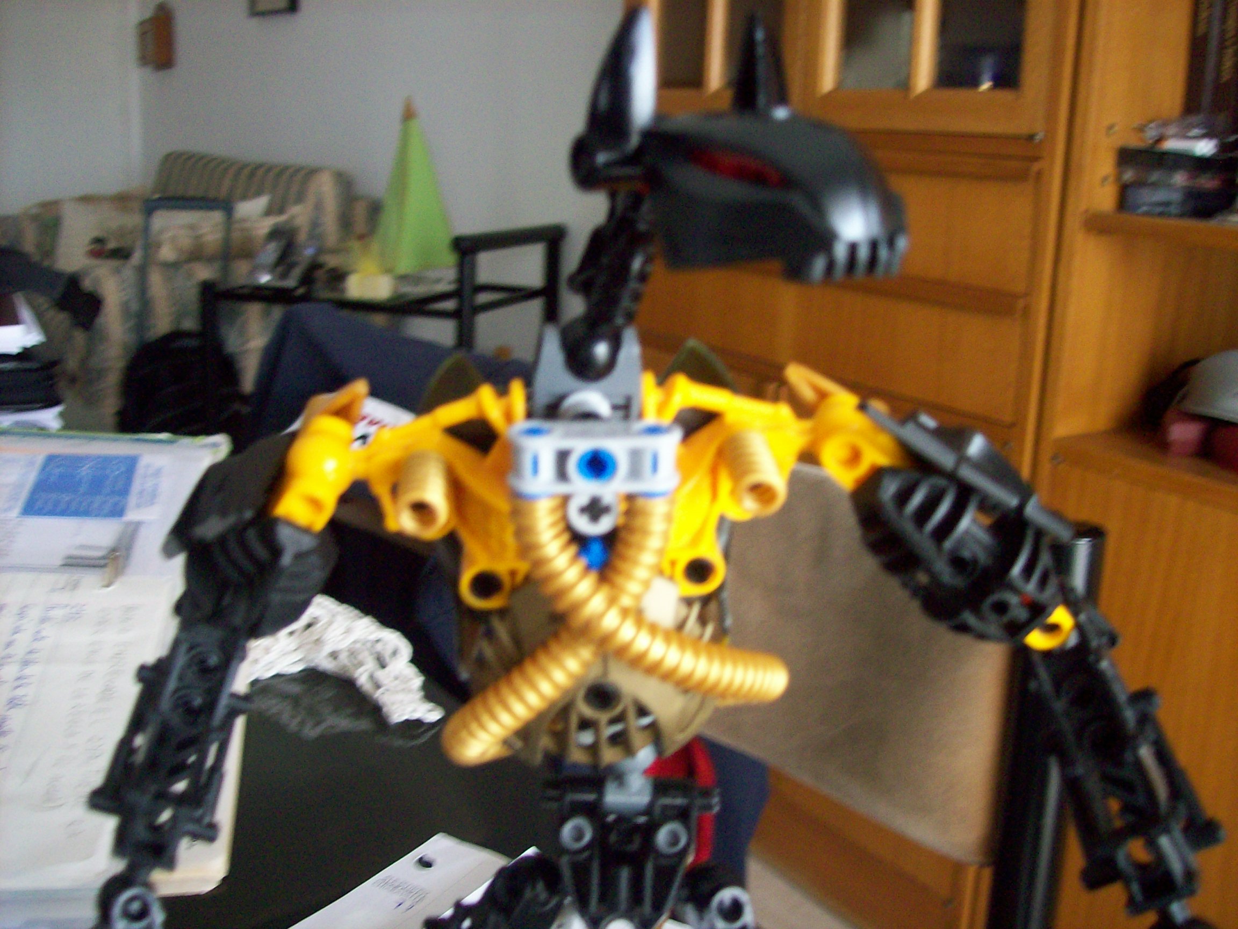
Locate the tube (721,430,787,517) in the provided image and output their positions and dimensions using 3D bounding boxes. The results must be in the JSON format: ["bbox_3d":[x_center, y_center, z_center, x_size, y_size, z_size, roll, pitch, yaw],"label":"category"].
[{"bbox_3d":[0.020,0.002,0.193,0.007,0.007,0.015,0,22,-8],"label":"tube"}]

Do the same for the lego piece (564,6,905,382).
[{"bbox_3d":[0.020,-0.040,0.203,0.052,0.058,0.041,12,17,34],"label":"lego piece"}]

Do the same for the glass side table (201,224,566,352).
[{"bbox_3d":[-0.487,-0.125,2.699,0.623,0.770,0.476,8,15,21],"label":"glass side table"}]

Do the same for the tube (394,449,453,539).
[{"bbox_3d":[-0.028,0.004,0.186,0.007,0.007,0.015,0,22,-8],"label":"tube"}]

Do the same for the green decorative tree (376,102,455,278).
[{"bbox_3d":[-0.407,-0.561,2.557,0.128,0.350,0.128,-7,17,-31],"label":"green decorative tree"}]

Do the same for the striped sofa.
[{"bbox_3d":[-1.391,-0.494,3.870,0.790,0.840,1.670,-7,17,-33],"label":"striped sofa"}]

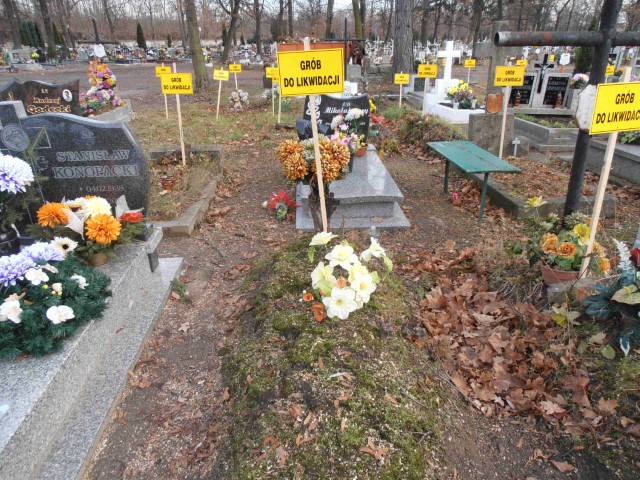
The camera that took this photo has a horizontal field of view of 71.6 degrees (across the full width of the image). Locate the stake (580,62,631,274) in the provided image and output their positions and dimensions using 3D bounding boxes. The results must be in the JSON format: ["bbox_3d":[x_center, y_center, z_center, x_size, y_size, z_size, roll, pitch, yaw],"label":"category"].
[{"bbox_3d":[1.704,-0.345,2.658,0.042,1.285,0.030,11,26,28],"label":"stake"}]

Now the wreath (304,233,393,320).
[{"bbox_3d":[0.140,0.183,2.350,0.420,0.240,0.430,-1,24,-3],"label":"wreath"}]

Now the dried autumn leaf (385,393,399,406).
[{"bbox_3d":[0.274,0.612,1.701,0.025,0.012,0.075,-13,26,-27],"label":"dried autumn leaf"}]

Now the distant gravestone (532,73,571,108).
[{"bbox_3d":[4.193,-2.690,7.985,0.530,0.620,0.120,-2,23,-3],"label":"distant gravestone"}]

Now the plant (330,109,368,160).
[{"bbox_3d":[0.321,-1.162,4.820,0.380,0.460,0.320,-1,24,-3],"label":"plant"}]

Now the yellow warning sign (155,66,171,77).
[{"bbox_3d":[-3.804,-4.087,10.800,0.380,0.245,0.020,0,24,-2],"label":"yellow warning sign"}]

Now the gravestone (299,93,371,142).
[{"bbox_3d":[0.187,-1.436,5.180,0.760,0.600,0.100,-1,24,-3],"label":"gravestone"}]

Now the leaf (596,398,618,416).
[{"bbox_3d":[1.283,0.748,1.980,0.085,0.025,0.085,-1,24,-3],"label":"leaf"}]

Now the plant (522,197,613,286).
[{"bbox_3d":[1.570,0.010,2.831,0.540,0.520,0.420,1,23,4],"label":"plant"}]

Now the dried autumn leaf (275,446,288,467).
[{"bbox_3d":[-0.122,0.709,1.447,0.035,0.015,0.082,-8,24,-17],"label":"dried autumn leaf"}]

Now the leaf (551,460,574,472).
[{"bbox_3d":[0.875,0.817,1.601,0.078,0.015,0.050,7,24,16],"label":"leaf"}]

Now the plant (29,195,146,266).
[{"bbox_3d":[-1.372,-0.056,2.630,0.540,0.340,0.320,-1,24,-3],"label":"plant"}]

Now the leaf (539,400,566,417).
[{"bbox_3d":[0.951,0.686,1.807,0.100,0.020,0.070,11,26,25],"label":"leaf"}]

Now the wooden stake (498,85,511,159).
[{"bbox_3d":[2.535,-1.698,6.071,0.040,1.263,0.030,-3,23,3],"label":"wooden stake"}]

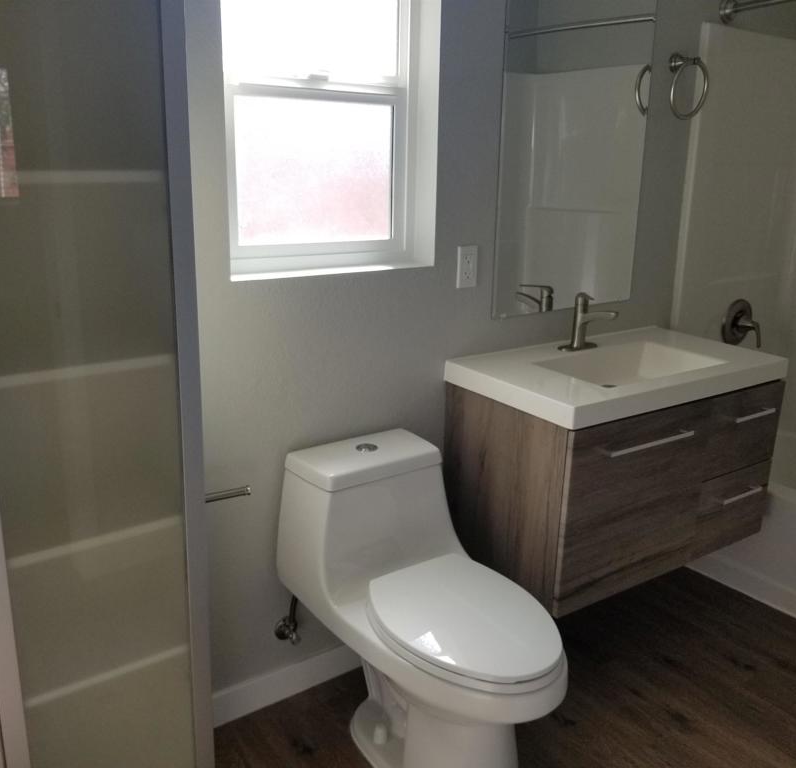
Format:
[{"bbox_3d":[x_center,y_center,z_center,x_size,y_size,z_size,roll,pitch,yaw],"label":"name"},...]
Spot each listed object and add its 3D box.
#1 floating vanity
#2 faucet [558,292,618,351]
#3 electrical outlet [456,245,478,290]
[{"bbox_3d":[0.657,0.201,2.333,0.914,0.562,0.510,-10,19,-33],"label":"floating vanity"},{"bbox_3d":[0.595,-0.182,2.334,0.148,0.170,0.172,-10,19,-33],"label":"faucet"},{"bbox_3d":[0.200,-0.329,2.167,0.070,0.116,0.008,-10,19,-33],"label":"electrical outlet"}]

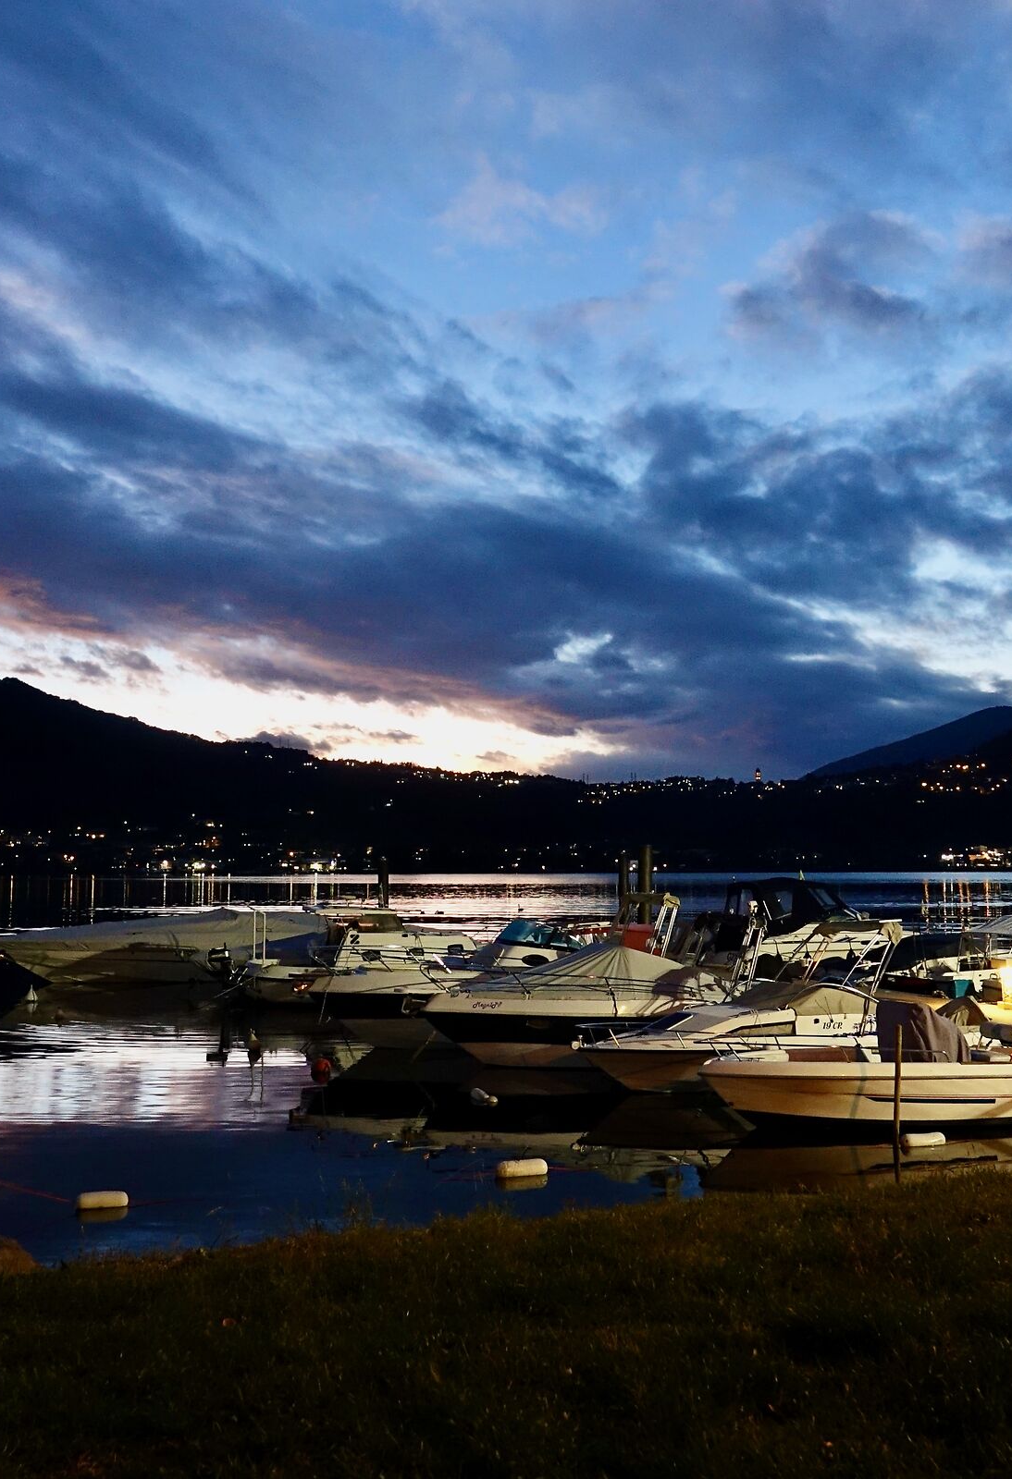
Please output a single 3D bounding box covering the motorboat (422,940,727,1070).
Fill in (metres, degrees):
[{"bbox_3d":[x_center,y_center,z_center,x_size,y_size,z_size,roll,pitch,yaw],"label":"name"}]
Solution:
[{"bbox_3d":[1.813,4.088,22.653,6.050,1.770,2.300,1,-5,-14],"label":"motorboat"}]

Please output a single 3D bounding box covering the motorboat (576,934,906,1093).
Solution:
[{"bbox_3d":[3.669,3.694,20.015,5.600,2.100,2.200,1,-5,-14],"label":"motorboat"}]

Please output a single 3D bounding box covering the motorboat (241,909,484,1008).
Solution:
[{"bbox_3d":[-2.757,4.909,33.439,6.300,2.100,2.300,1,-5,-14],"label":"motorboat"}]

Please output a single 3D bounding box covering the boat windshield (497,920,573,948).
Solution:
[{"bbox_3d":[0.520,3.312,25.104,1.000,0.450,1.800,1,-5,-14],"label":"boat windshield"}]

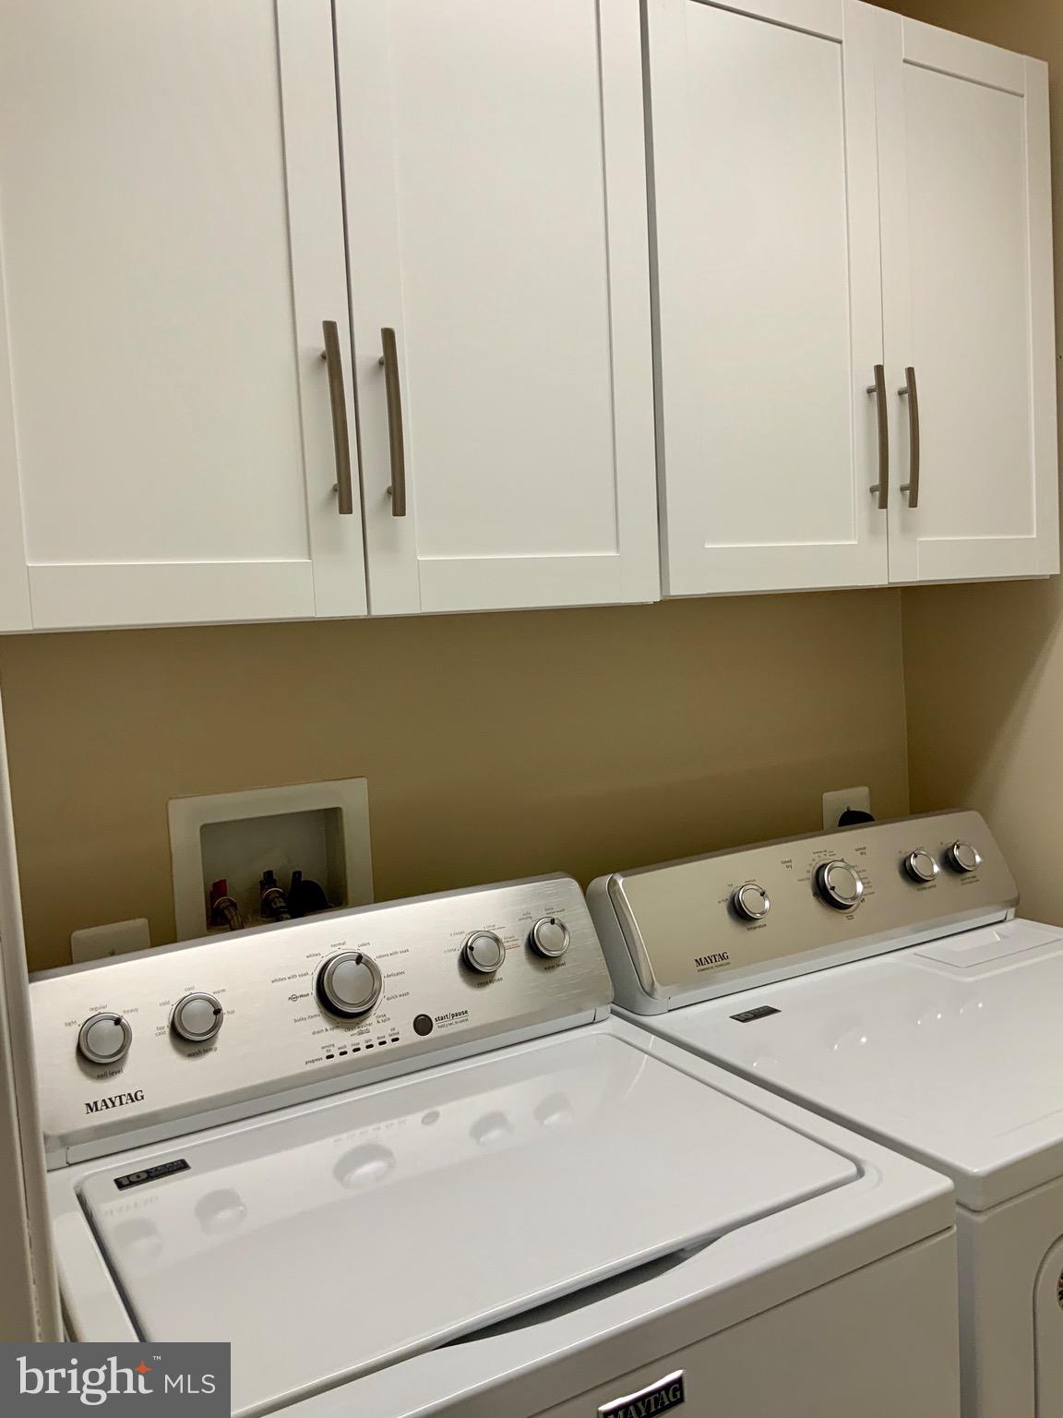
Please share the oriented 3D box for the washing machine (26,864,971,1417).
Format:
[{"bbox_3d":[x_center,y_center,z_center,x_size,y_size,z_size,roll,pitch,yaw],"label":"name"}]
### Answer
[{"bbox_3d":[-0.077,0.801,1.198,0.701,1.080,0.685,-6,6,-30],"label":"washing machine"}]

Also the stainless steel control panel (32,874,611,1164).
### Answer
[{"bbox_3d":[-0.226,0.334,1.374,0.698,0.170,0.117,-6,6,-30],"label":"stainless steel control panel"}]

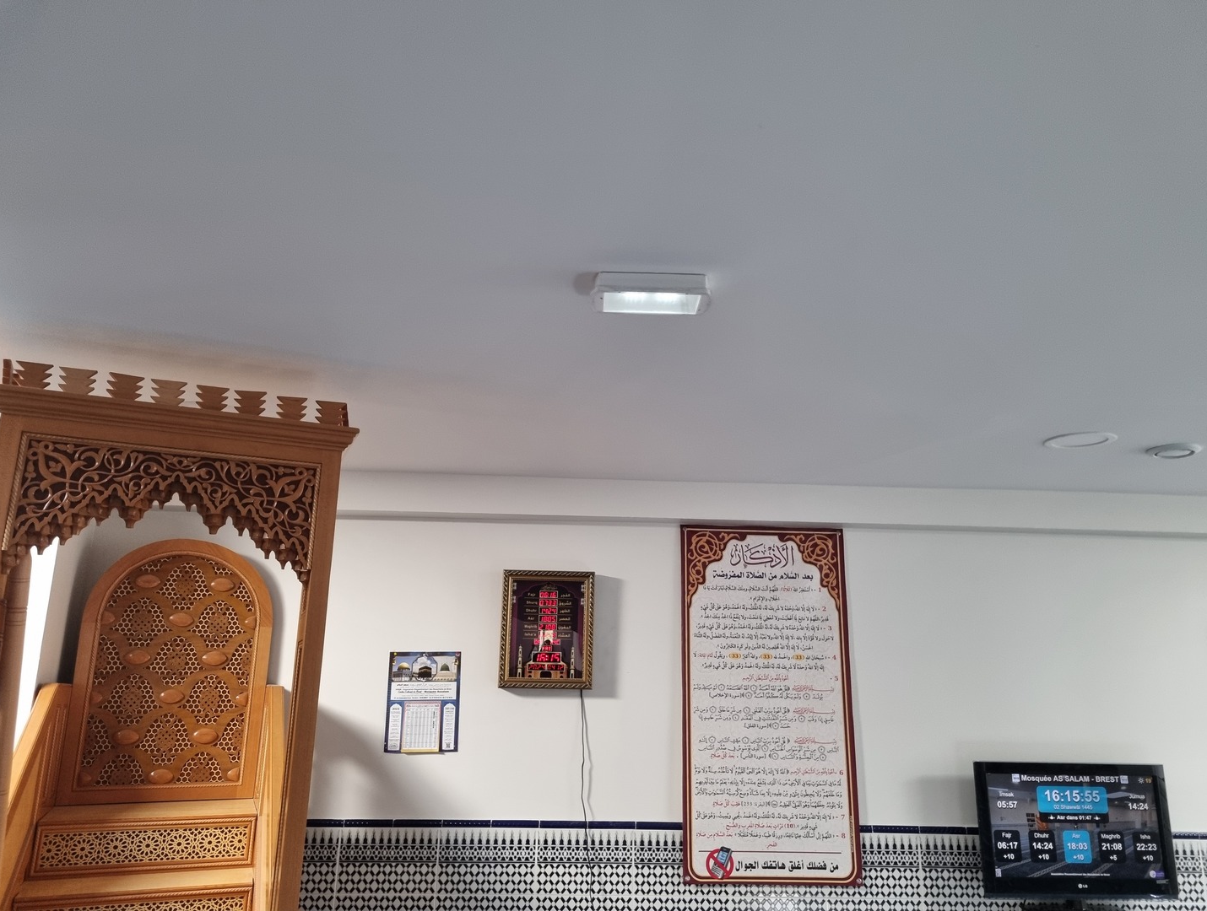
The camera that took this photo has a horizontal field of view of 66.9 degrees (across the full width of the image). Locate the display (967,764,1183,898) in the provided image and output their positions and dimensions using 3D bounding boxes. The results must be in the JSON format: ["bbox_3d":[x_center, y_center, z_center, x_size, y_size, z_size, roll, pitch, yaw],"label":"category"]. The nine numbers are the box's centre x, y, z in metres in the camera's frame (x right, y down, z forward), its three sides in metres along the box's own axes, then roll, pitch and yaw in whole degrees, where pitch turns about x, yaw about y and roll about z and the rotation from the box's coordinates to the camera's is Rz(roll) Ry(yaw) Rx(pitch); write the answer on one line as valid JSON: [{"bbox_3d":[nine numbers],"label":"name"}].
[{"bbox_3d":[1.898,1.517,3.710,0.782,0.504,0.075,2,-14,-2],"label":"display"}]

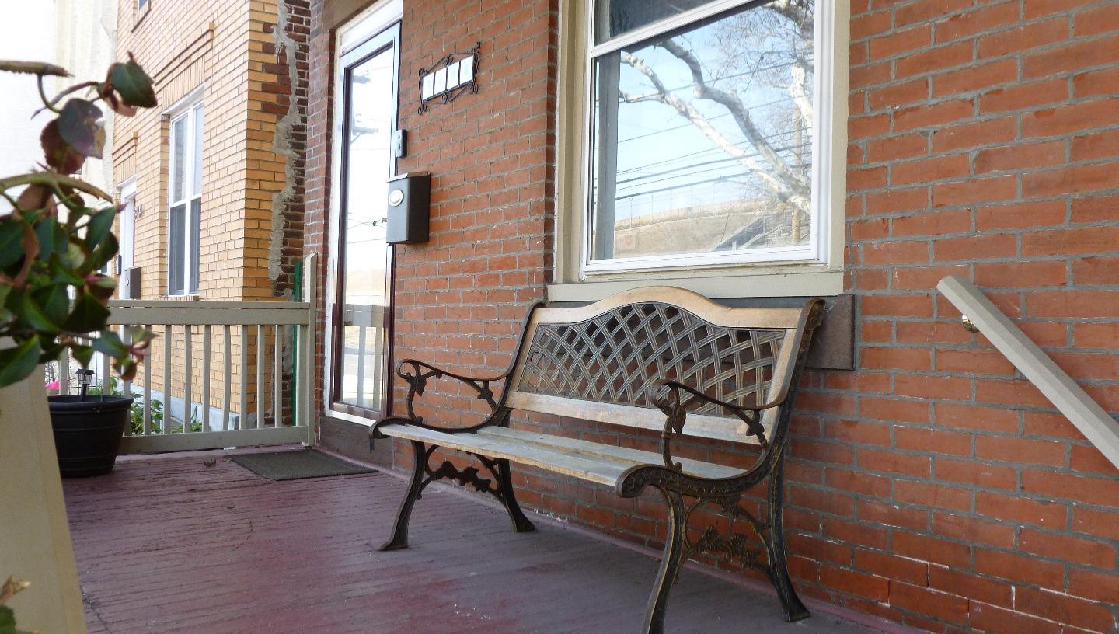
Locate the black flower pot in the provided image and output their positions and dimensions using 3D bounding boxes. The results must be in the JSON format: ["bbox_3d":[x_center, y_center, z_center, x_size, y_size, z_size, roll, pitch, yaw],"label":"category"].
[{"bbox_3d":[-2.283,0.561,4.284,0.469,0.350,0.469,2,-1,-37],"label":"black flower pot"}]

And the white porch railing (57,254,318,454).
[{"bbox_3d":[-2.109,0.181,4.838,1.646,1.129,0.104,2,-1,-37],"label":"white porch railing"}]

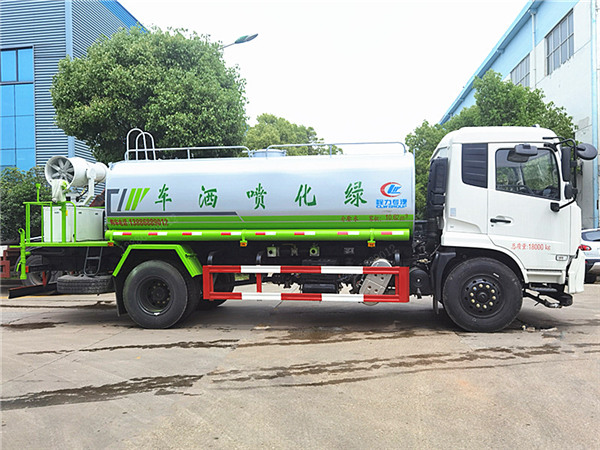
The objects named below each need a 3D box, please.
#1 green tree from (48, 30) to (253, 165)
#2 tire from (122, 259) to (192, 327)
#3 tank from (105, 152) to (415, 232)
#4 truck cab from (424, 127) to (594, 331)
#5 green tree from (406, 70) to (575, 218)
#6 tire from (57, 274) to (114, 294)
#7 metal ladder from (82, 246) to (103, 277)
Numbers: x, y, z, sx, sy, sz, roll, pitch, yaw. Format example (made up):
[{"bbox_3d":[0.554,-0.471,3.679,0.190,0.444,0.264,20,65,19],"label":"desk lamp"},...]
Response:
[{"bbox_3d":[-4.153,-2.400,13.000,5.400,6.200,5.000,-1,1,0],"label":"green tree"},{"bbox_3d":[-2.147,1.046,7.199,1.050,1.050,0.300,-1,1,7],"label":"tire"},{"bbox_3d":[-0.530,-0.430,8.030,4.650,1.380,2.300,-1,1,7],"label":"tank"},{"bbox_3d":[2.980,0.050,7.600,2.200,2.870,2.450,-1,1,7],"label":"truck cab"},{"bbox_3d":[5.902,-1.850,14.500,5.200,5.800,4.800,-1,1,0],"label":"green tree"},{"bbox_3d":[-3.701,1.010,8.150,1.050,0.280,1.050,-1,1,7],"label":"tire"},{"bbox_3d":[-3.273,0.561,7.400,0.280,0.500,0.120,-1,1,7],"label":"metal ladder"}]

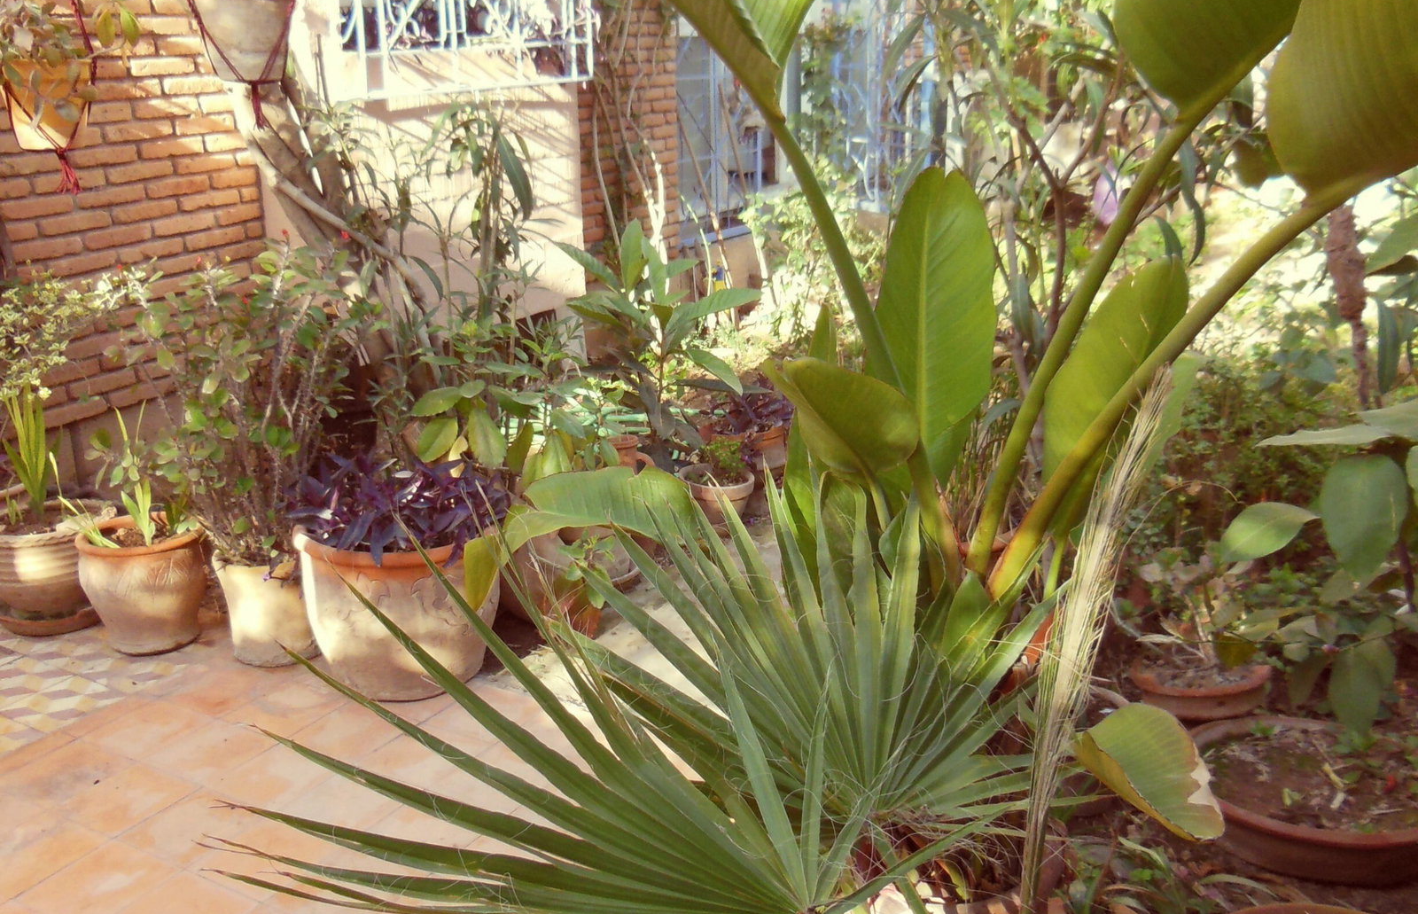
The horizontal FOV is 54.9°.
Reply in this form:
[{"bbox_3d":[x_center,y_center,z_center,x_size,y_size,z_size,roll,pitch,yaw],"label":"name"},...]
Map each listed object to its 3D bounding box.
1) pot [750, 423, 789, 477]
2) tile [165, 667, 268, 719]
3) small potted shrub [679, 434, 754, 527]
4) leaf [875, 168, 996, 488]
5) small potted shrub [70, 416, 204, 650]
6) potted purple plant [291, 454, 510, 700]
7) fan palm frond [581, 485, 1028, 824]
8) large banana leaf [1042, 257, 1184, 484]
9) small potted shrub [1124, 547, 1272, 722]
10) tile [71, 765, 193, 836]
[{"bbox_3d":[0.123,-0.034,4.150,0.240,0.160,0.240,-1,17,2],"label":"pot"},{"bbox_3d":[-1.082,0.534,3.065,0.200,0.015,0.200,8,21,31],"label":"tile"},{"bbox_3d":[0.026,0.068,3.894,0.215,0.245,0.215,-2,17,0],"label":"small potted shrub"},{"bbox_3d":[0.435,-0.251,2.620,0.235,0.600,0.130,1,17,9],"label":"leaf"},{"bbox_3d":[-1.369,0.181,3.277,0.285,0.560,0.285,-10,19,-23],"label":"small potted shrub"},{"bbox_3d":[-0.691,0.252,3.050,0.480,0.490,0.480,-7,18,-13],"label":"potted purple plant"},{"bbox_3d":[0.115,0.234,1.620,0.560,0.200,0.460,-8,53,-6],"label":"fan palm frond"},{"bbox_3d":[0.727,-0.135,2.420,0.240,0.480,0.120,19,16,-7],"label":"large banana leaf"},{"bbox_3d":[0.985,0.335,2.704,0.300,0.310,0.300,4,19,20],"label":"small potted shrub"},{"bbox_3d":[-1.130,0.671,2.654,0.200,0.014,0.200,8,21,31],"label":"tile"}]

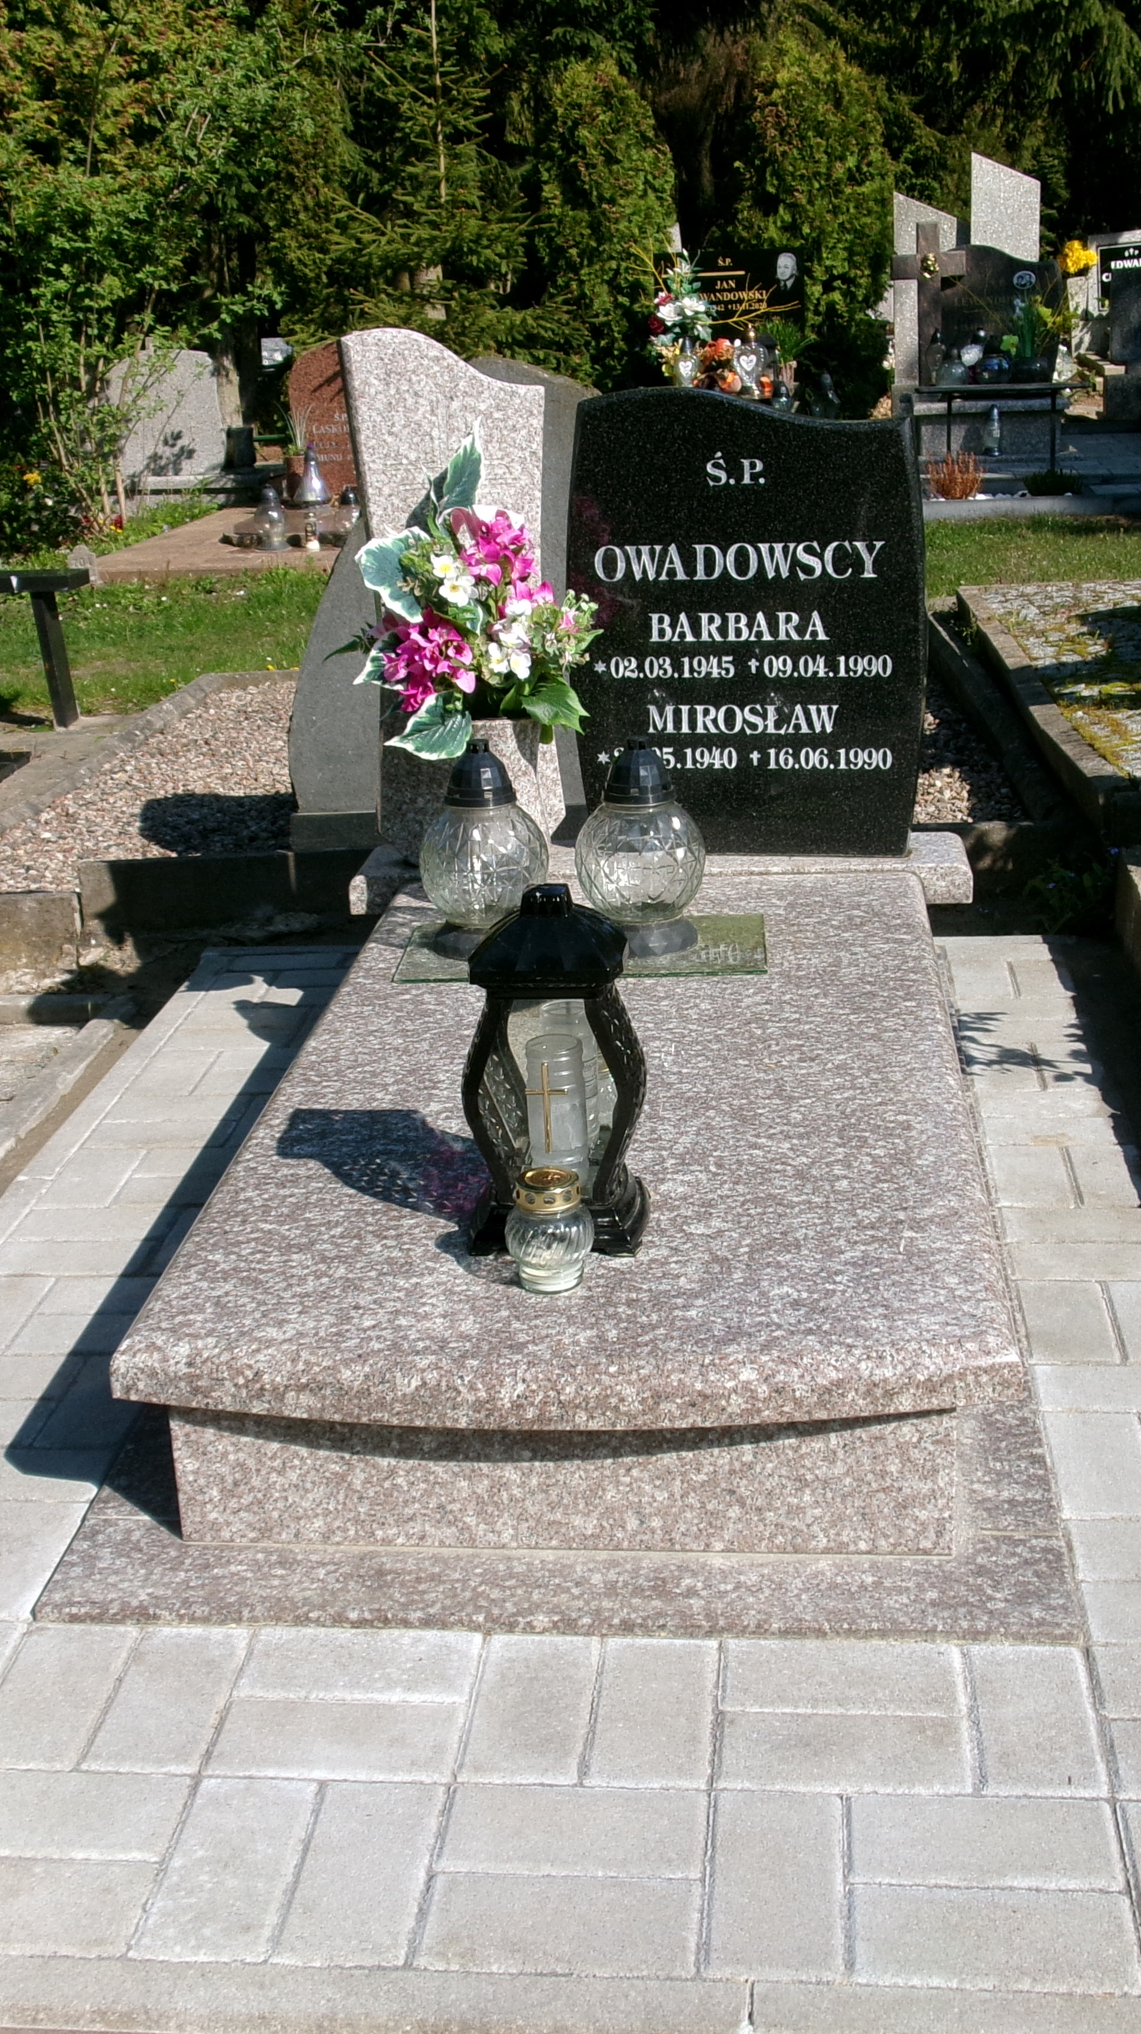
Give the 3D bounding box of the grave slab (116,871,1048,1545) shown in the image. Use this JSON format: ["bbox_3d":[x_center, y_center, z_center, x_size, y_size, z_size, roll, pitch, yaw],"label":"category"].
[{"bbox_3d":[0.062,0.140,2.666,0.810,0.210,1.590,-1,19,6],"label":"grave slab"}]

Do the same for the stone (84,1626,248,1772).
[{"bbox_3d":[-0.334,0.601,1.851,0.095,0.060,0.193,-1,19,6],"label":"stone"}]

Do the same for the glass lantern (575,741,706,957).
[{"bbox_3d":[0.096,-0.238,2.972,0.177,0.280,0.177,-1,19,6],"label":"glass lantern"}]

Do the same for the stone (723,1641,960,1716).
[{"bbox_3d":[0.231,0.587,1.867,0.200,0.060,0.099,-1,19,6],"label":"stone"}]

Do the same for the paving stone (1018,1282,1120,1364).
[{"bbox_3d":[0.554,0.368,2.449,0.100,0.060,0.199,-1,19,6],"label":"paving stone"}]

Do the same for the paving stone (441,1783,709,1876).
[{"bbox_3d":[0.004,0.646,1.682,0.200,0.055,0.100,-1,19,6],"label":"paving stone"}]

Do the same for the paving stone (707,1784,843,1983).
[{"bbox_3d":[0.151,0.656,1.606,0.100,0.060,0.200,-1,19,6],"label":"paving stone"}]

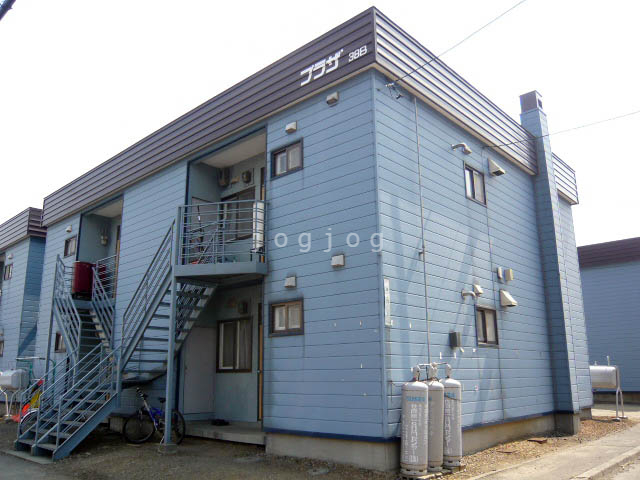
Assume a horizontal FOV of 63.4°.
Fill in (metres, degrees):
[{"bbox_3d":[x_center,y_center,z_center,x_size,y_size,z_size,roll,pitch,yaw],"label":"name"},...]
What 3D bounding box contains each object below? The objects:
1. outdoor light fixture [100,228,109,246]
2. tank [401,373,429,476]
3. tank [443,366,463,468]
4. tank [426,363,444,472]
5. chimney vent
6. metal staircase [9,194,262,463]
[{"bbox_3d":[-6.683,-0.069,16.070,0.180,0.480,0.210,-13,-19,41],"label":"outdoor light fixture"},{"bbox_3d":[1.311,2.531,7.195,0.365,1.340,0.365,0,-14,0],"label":"tank"},{"bbox_3d":[1.989,2.697,7.911,0.365,1.400,0.365,-13,-19,41],"label":"tank"},{"bbox_3d":[1.647,2.598,7.553,0.365,1.400,0.365,-13,-19,41],"label":"tank"},{"bbox_3d":[5.660,-3.592,13.792,0.440,0.520,0.440,-13,-19,41],"label":"chimney vent"},{"bbox_3d":[-4.785,2.045,11.149,8.555,4.598,2.105,-13,-19,41],"label":"metal staircase"}]

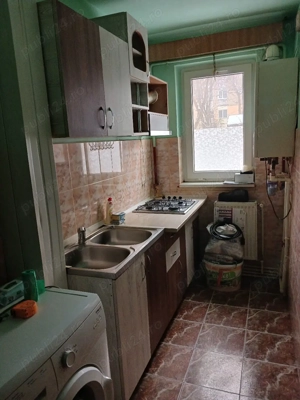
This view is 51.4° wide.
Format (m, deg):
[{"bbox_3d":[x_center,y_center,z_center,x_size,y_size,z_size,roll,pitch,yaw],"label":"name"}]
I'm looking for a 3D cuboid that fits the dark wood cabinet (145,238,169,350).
[{"bbox_3d":[-0.181,0.652,2.302,0.512,0.760,0.399,1,12,21],"label":"dark wood cabinet"}]

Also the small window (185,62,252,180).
[{"bbox_3d":[0.730,-0.793,3.317,0.745,1.213,0.100,1,12,21],"label":"small window"}]

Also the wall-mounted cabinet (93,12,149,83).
[{"bbox_3d":[-0.227,-1.133,2.420,0.310,0.413,0.395,1,12,21],"label":"wall-mounted cabinet"}]

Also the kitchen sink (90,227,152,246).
[{"bbox_3d":[-0.197,0.326,2.217,0.400,0.150,0.345,1,12,21],"label":"kitchen sink"}]

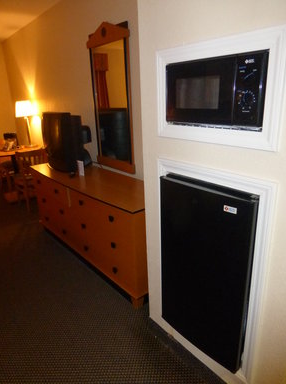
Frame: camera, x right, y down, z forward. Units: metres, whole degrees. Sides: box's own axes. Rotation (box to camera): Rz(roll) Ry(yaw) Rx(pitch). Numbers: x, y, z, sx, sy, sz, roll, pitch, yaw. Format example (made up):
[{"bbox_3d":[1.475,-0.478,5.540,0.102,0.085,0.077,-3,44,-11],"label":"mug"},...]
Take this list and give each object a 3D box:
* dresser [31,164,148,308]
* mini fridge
[{"bbox_3d":[-0.440,0.212,2.571,0.530,0.738,1.818,-17,24,-37],"label":"dresser"},{"bbox_3d":[0.447,0.337,1.430,0.502,0.882,0.481,-17,24,-37],"label":"mini fridge"}]

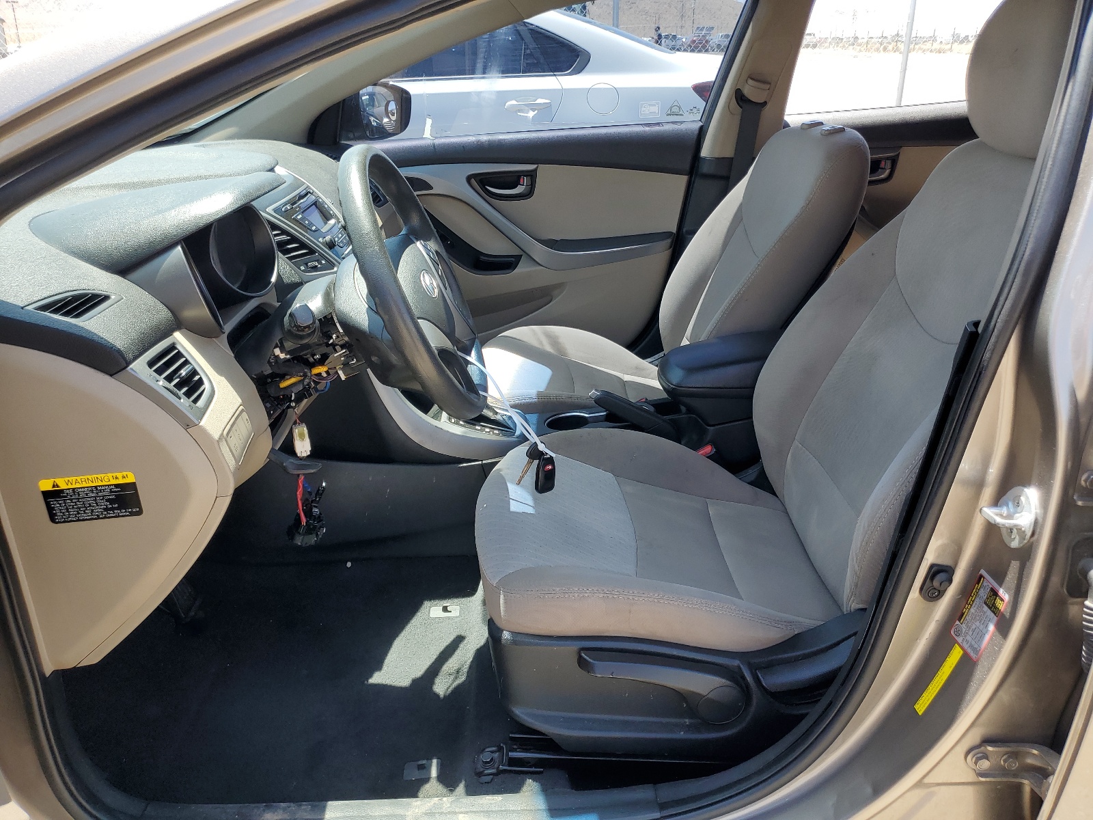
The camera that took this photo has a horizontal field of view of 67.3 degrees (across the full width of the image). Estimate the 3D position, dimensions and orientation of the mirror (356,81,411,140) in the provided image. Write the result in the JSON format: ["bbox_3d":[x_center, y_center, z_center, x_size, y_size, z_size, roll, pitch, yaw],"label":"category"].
[{"bbox_3d":[-0.459,-0.789,2.179,0.110,0.145,0.220,7,24,16],"label":"mirror"}]

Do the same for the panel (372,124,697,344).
[{"bbox_3d":[-0.051,-0.431,2.116,0.870,0.590,0.130,-1,23,-2],"label":"panel"}]

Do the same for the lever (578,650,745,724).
[{"bbox_3d":[0.137,0.329,0.984,0.200,0.090,0.040,-1,23,-2],"label":"lever"}]

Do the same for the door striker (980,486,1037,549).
[{"bbox_3d":[0.434,0.102,0.773,0.042,0.058,0.042,-5,23,-11],"label":"door striker"}]

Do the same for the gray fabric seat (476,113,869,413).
[{"bbox_3d":[0.222,-0.252,1.823,0.740,0.720,0.520,-1,23,-2],"label":"gray fabric seat"}]

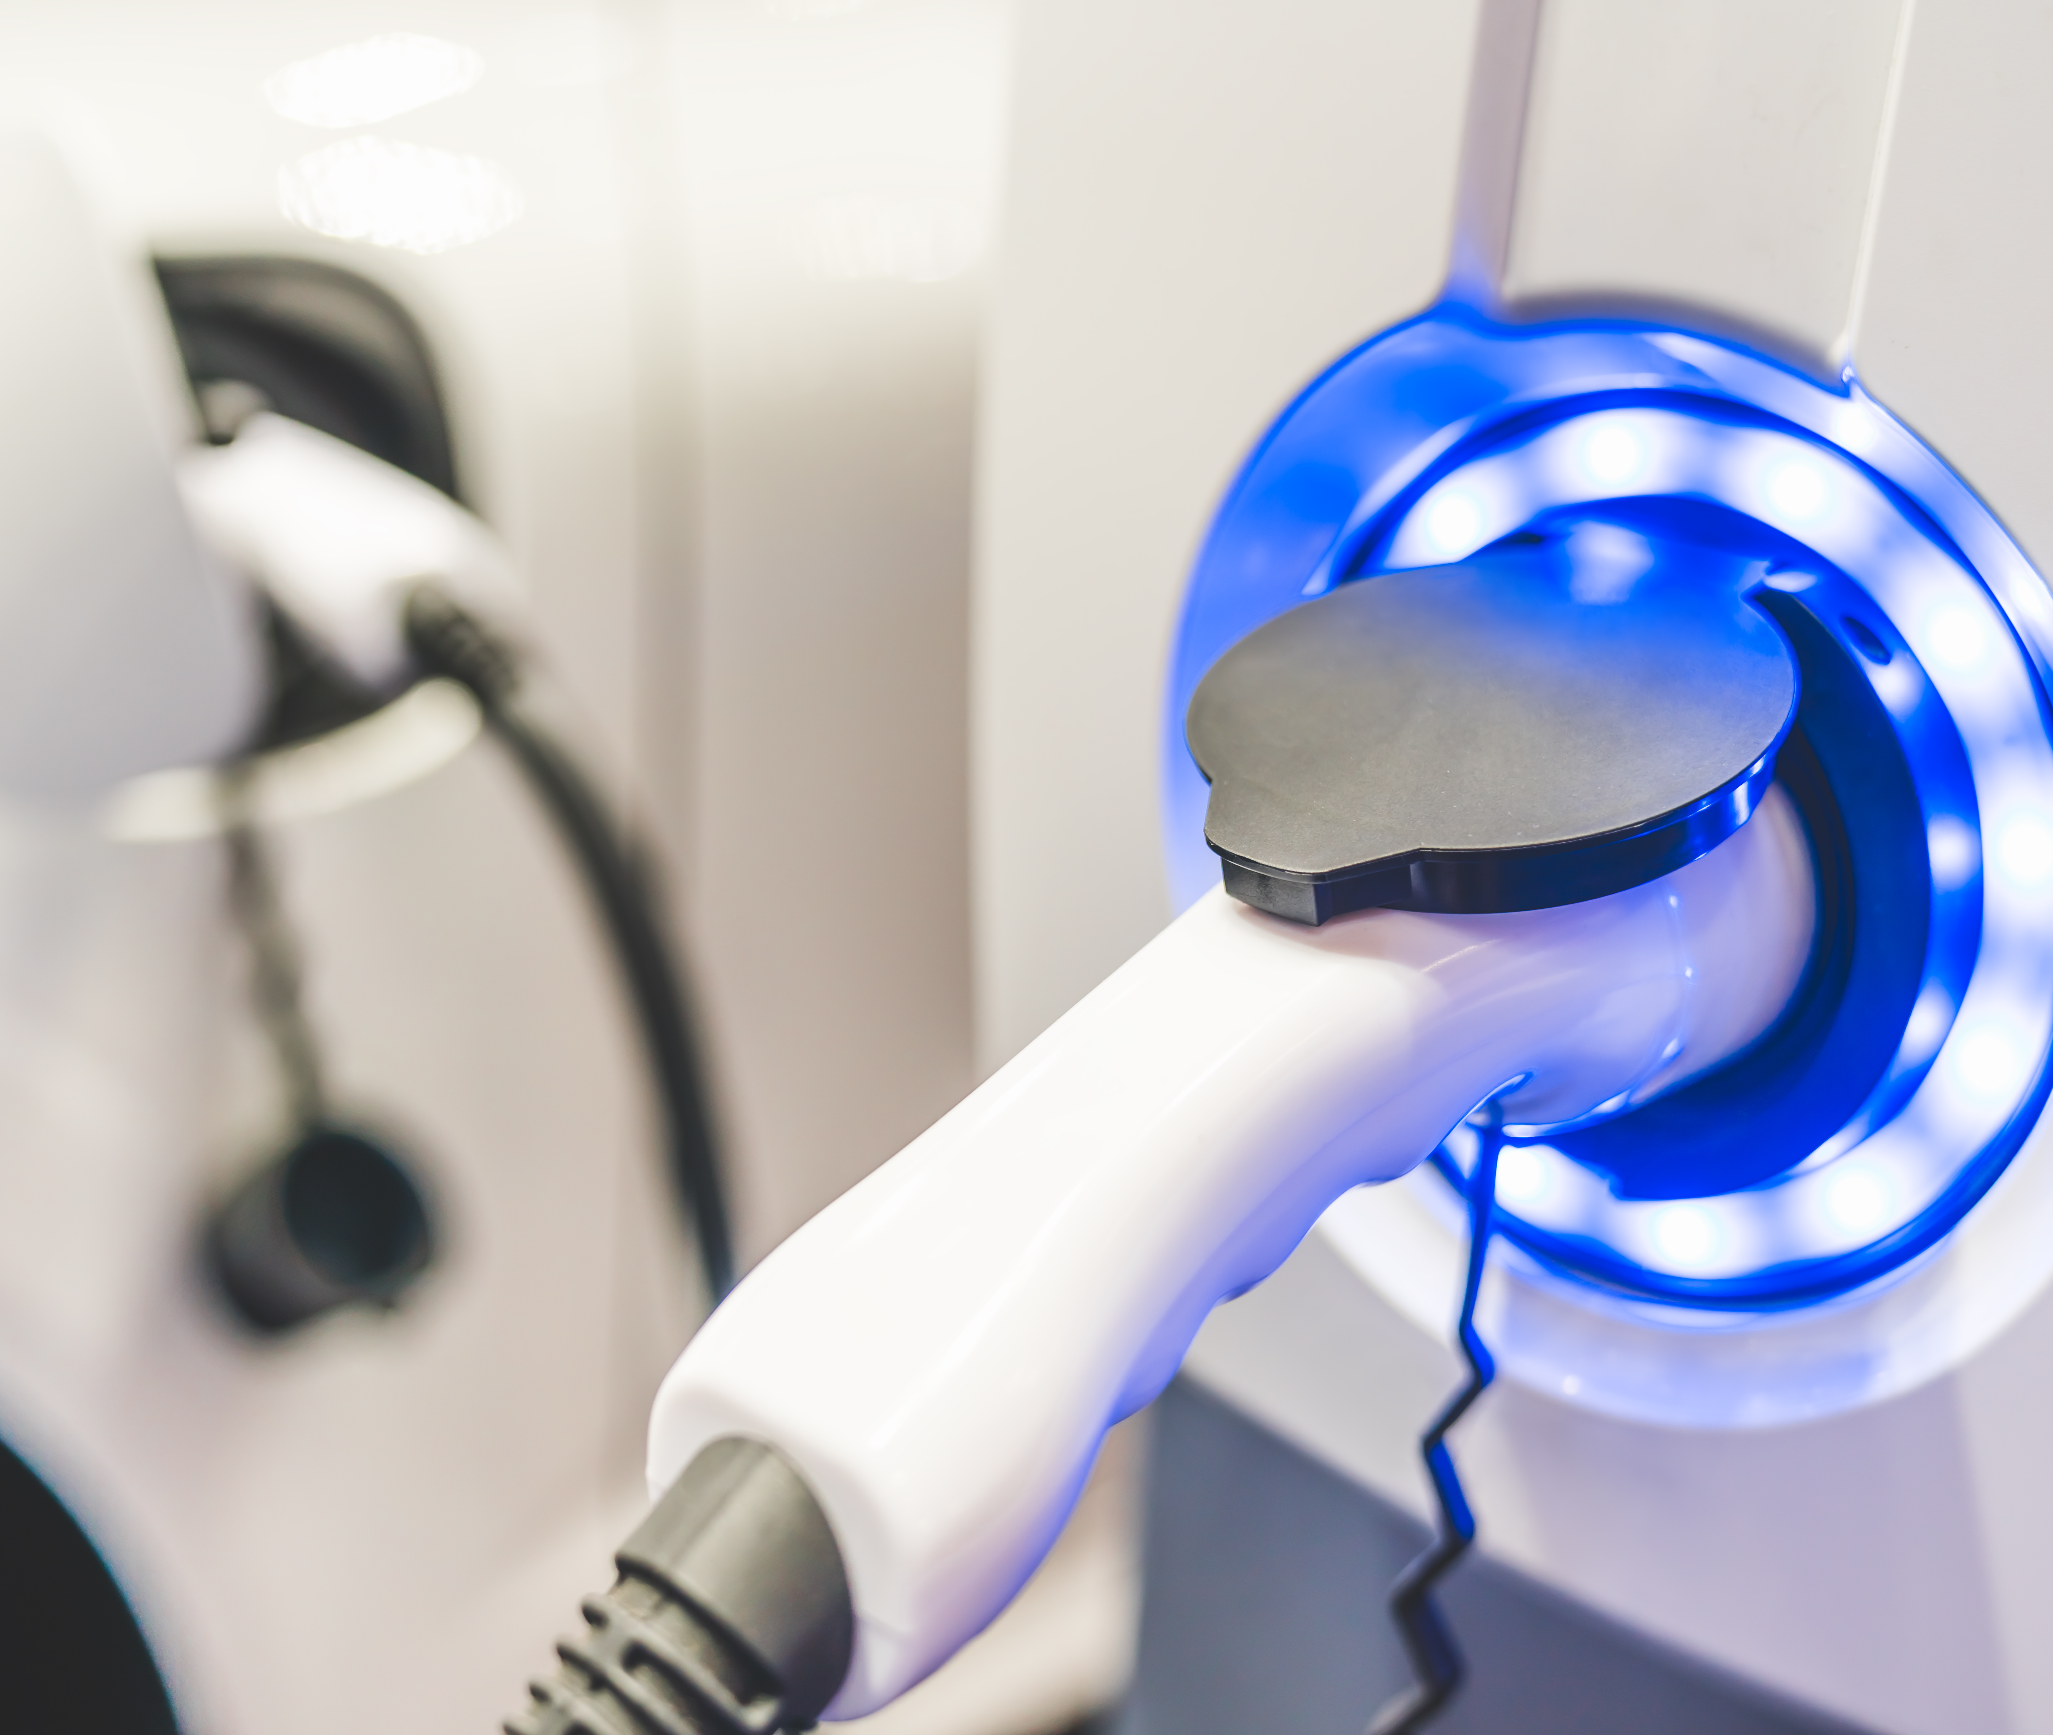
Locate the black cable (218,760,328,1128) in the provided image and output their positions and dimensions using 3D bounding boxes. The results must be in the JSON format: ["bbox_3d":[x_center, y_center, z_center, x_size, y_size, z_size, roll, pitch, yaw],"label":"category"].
[{"bbox_3d":[-0.254,0.025,1.000,0.016,0.134,0.016,-13,21,-14],"label":"black cable"}]

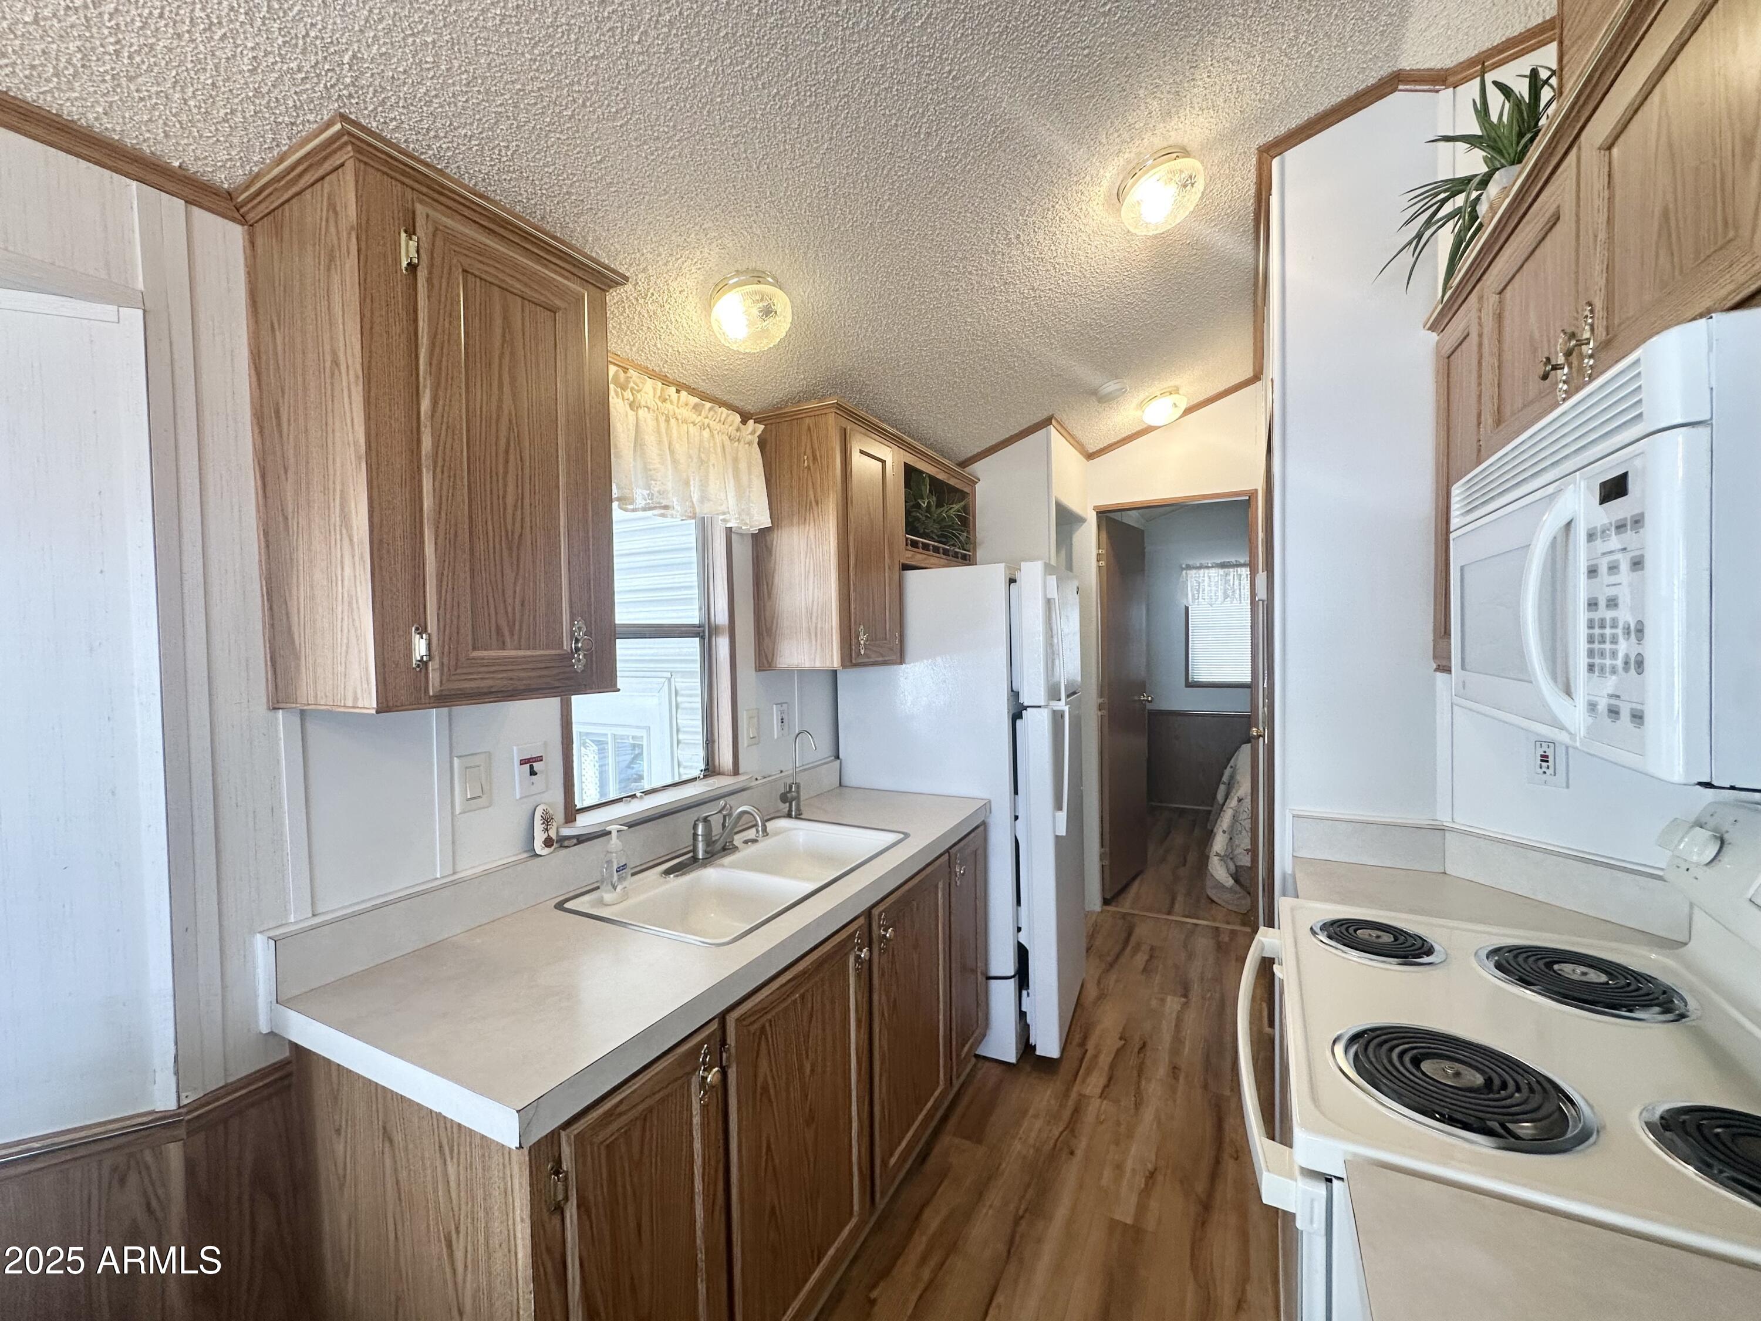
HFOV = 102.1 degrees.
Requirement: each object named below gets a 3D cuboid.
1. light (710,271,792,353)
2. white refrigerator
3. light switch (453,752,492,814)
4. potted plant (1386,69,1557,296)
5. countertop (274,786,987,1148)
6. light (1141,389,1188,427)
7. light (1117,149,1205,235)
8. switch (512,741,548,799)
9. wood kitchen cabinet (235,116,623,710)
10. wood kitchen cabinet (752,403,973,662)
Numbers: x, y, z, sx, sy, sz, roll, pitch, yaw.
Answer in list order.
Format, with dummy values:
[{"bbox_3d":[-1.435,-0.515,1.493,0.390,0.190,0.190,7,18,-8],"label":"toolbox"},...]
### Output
[{"bbox_3d":[-0.310,-0.829,1.706,0.180,0.083,0.180,-17,-7,-2],"label":"light"},{"bbox_3d":[0.357,0.515,2.833,0.799,1.700,0.700,0,2,27],"label":"white refrigerator"},{"bbox_3d":[-0.808,0.244,1.422,0.014,0.116,0.071,0,2,27],"label":"light switch"},{"bbox_3d":[1.134,-0.902,1.333,0.301,0.372,0.284,0,2,27],"label":"potted plant"},{"bbox_3d":[-0.292,0.529,1.772,0.592,0.044,1.778,0,2,27],"label":"countertop"},{"bbox_3d":[1.294,-1.149,3.246,0.181,0.083,0.181,-21,-7,26],"label":"light"},{"bbox_3d":[0.674,-1.128,1.720,0.181,0.074,0.181,-20,-7,26],"label":"light"},{"bbox_3d":[-0.747,0.237,1.537,0.020,0.114,0.076,0,2,27],"label":"switch"},{"bbox_3d":[-0.733,-0.328,1.233,0.326,0.789,0.491,0,2,27],"label":"wood kitchen cabinet"},{"bbox_3d":[0.024,-0.392,2.747,0.326,0.800,1.278,0,2,27],"label":"wood kitchen cabinet"}]

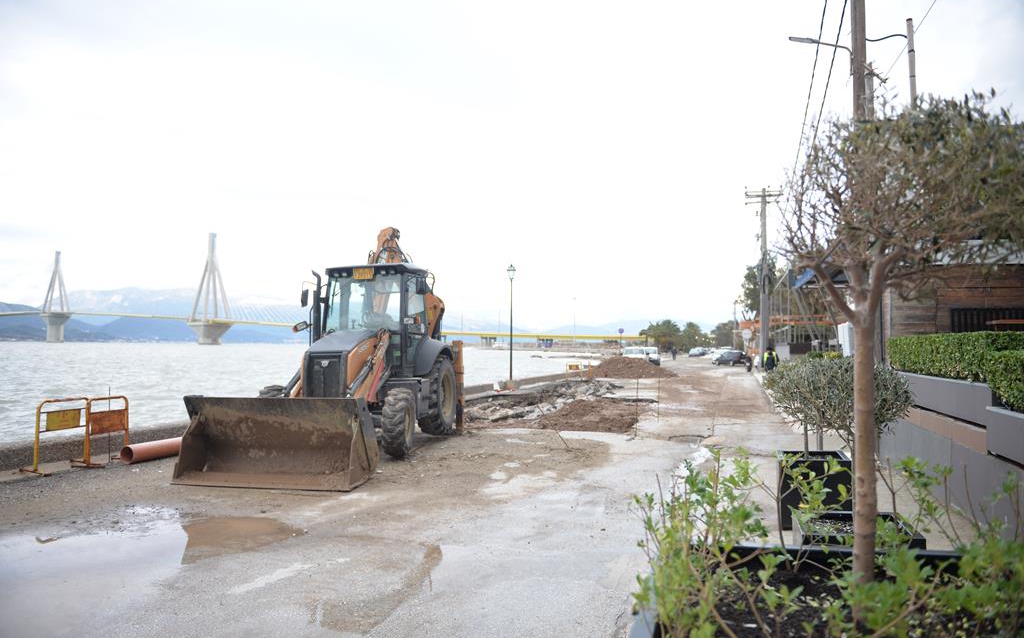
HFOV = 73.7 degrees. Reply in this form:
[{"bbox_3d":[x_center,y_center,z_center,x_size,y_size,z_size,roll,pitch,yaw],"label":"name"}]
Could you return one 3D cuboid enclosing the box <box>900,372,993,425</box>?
[{"bbox_3d":[4.942,0.827,7.545,0.460,0.380,3.188,0,-2,16],"label":"box"}]

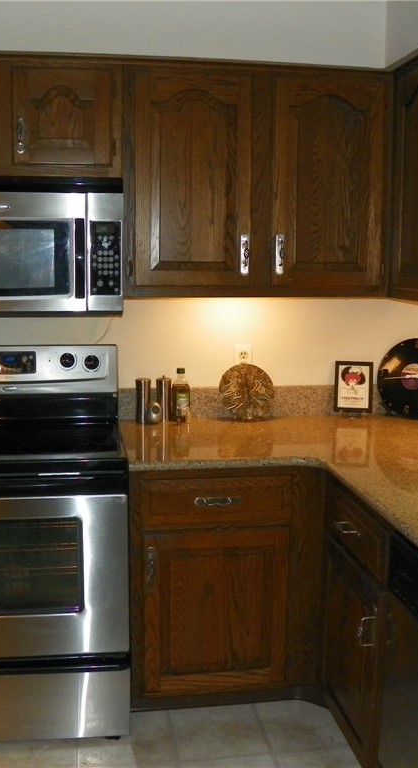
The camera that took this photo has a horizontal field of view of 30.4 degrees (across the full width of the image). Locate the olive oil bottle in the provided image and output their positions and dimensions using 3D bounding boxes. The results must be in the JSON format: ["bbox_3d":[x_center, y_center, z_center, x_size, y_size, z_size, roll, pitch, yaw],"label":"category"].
[{"bbox_3d":[-0.106,0.043,2.964,0.064,0.207,0.062,-1,9,-9],"label":"olive oil bottle"}]

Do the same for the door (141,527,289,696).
[{"bbox_3d":[0.021,0.704,2.381,0.452,0.535,0.022,-1,9,-8],"label":"door"}]

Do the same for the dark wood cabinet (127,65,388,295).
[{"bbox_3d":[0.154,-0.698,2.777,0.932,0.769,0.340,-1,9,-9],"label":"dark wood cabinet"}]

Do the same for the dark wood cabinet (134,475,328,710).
[{"bbox_3d":[0.021,0.618,2.687,0.610,0.835,0.620,-1,9,-8],"label":"dark wood cabinet"}]

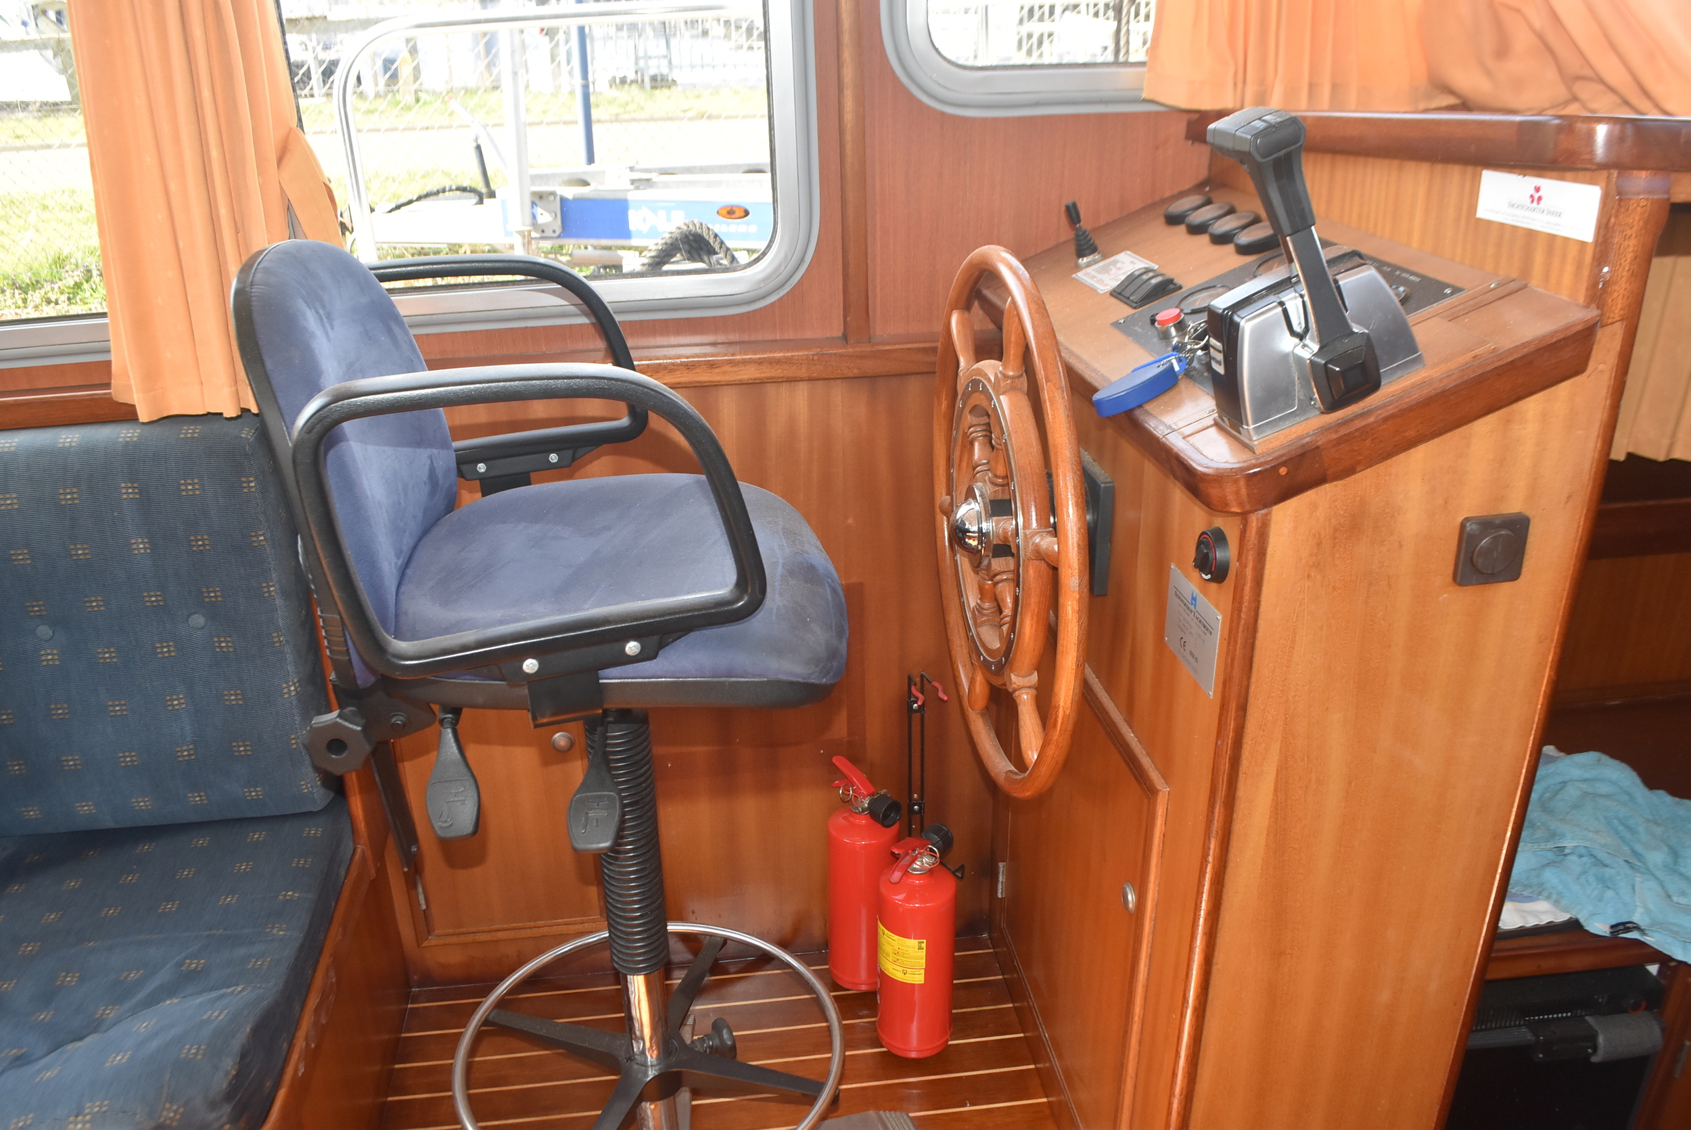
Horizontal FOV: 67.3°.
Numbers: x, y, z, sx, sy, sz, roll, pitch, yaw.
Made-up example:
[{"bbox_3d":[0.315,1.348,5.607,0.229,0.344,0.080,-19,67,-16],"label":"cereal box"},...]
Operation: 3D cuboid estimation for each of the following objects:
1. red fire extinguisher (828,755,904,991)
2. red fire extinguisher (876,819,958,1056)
[{"bbox_3d":[0.031,0.483,1.984,0.112,0.365,0.130,-19,29,-40],"label":"red fire extinguisher"},{"bbox_3d":[0.105,0.532,1.841,0.112,0.365,0.130,20,29,41],"label":"red fire extinguisher"}]

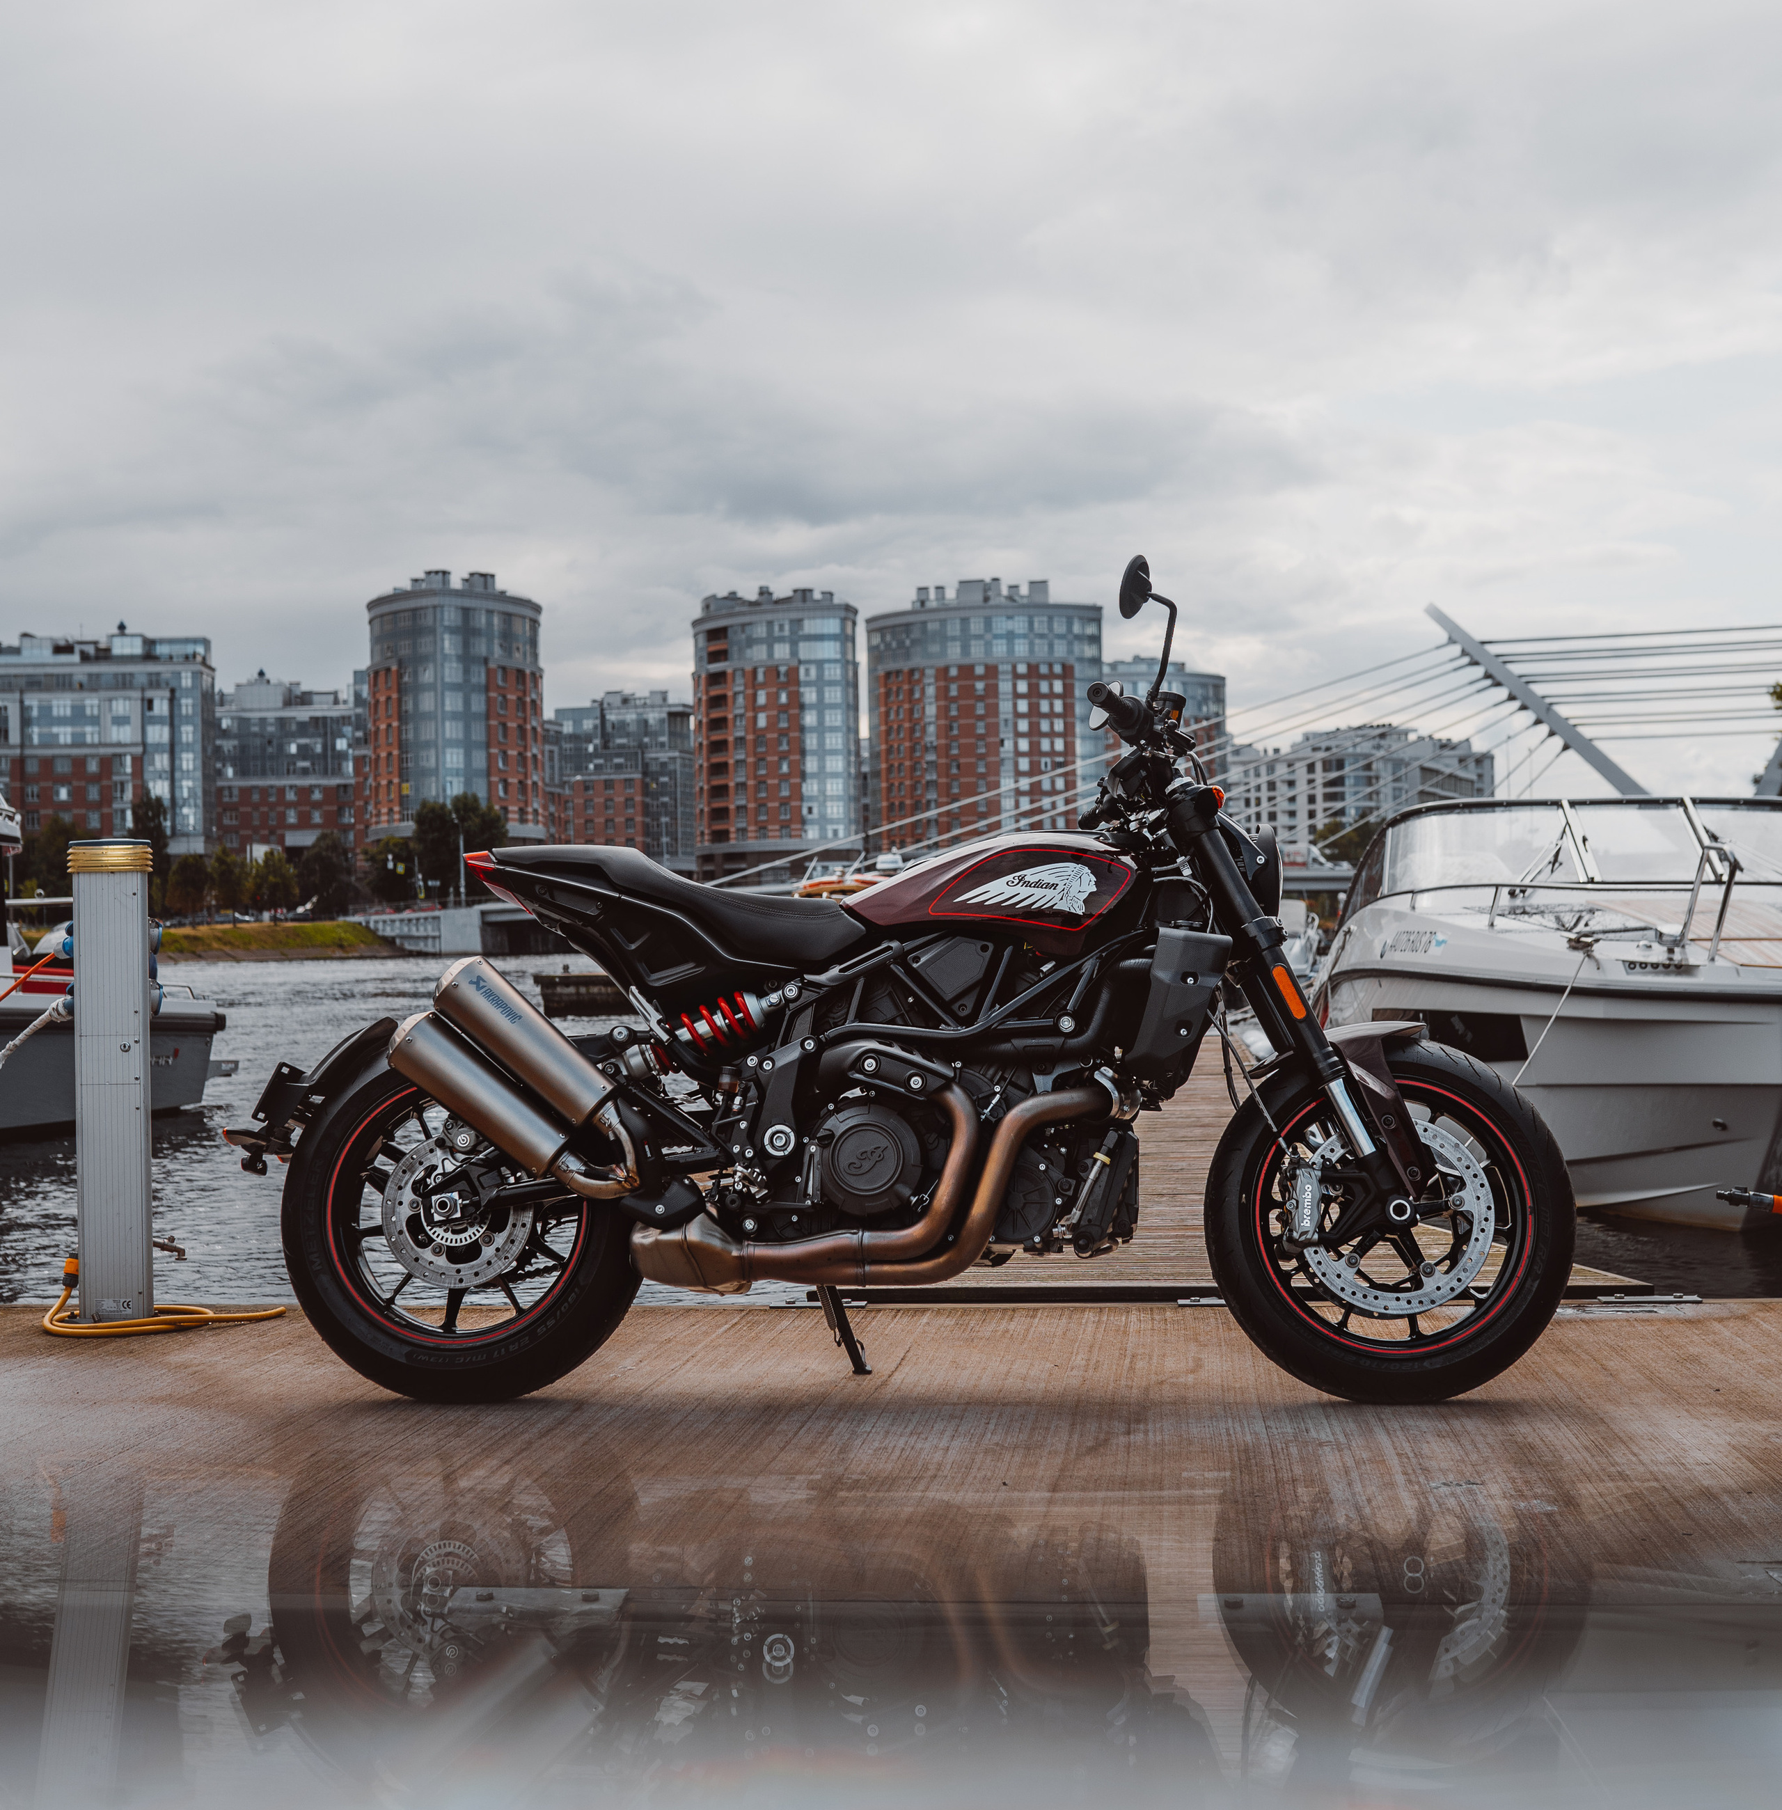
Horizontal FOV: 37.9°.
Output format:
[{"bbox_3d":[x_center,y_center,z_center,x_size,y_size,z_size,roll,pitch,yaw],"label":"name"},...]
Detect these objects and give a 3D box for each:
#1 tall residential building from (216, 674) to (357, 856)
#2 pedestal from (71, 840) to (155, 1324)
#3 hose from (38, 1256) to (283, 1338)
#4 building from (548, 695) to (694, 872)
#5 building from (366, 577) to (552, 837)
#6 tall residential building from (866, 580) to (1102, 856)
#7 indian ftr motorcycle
[{"bbox_3d":[-84.105,-15.128,362.000,20.500,34.033,16.000,-1,0,0],"label":"tall residential building"},{"bbox_3d":[-1.596,0.359,5.377,0.175,0.985,0.155,-1,0,-4],"label":"pedestal"},{"bbox_3d":[-1.472,0.784,5.274,0.470,0.130,0.350,-1,0,0],"label":"hose"},{"bbox_3d":[-44.594,-16.847,430.000,25.000,37.143,20.000,-1,0,0],"label":"building"},{"bbox_3d":[-50.788,-18.994,303.000,20.500,39.685,32.000,-1,0,2],"label":"building"},{"bbox_3d":[15.312,-26.314,428.000,39.000,53.650,21.000,-1,-1,25],"label":"tall residential building"},{"bbox_3d":[-0.005,0.171,4.358,2.235,1.310,0.870,-1,-9,6],"label":"indian ftr motorcycle"}]

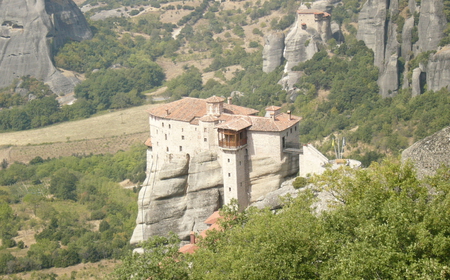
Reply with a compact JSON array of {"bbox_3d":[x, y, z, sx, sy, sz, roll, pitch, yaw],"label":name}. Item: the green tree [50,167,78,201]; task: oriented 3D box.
[{"bbox_3d":[-64.970,17.500,450.000,11.500,11.500,11.500,-2,15,0],"label":"green tree"}]

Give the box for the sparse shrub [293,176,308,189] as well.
[{"bbox_3d":[14.646,8.245,217.000,2.800,2.400,2.600,7,18,29],"label":"sparse shrub"}]

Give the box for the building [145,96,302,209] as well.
[{"bbox_3d":[-0.412,1.639,227.948,28.950,20.747,16.405,7,18,29],"label":"building"}]

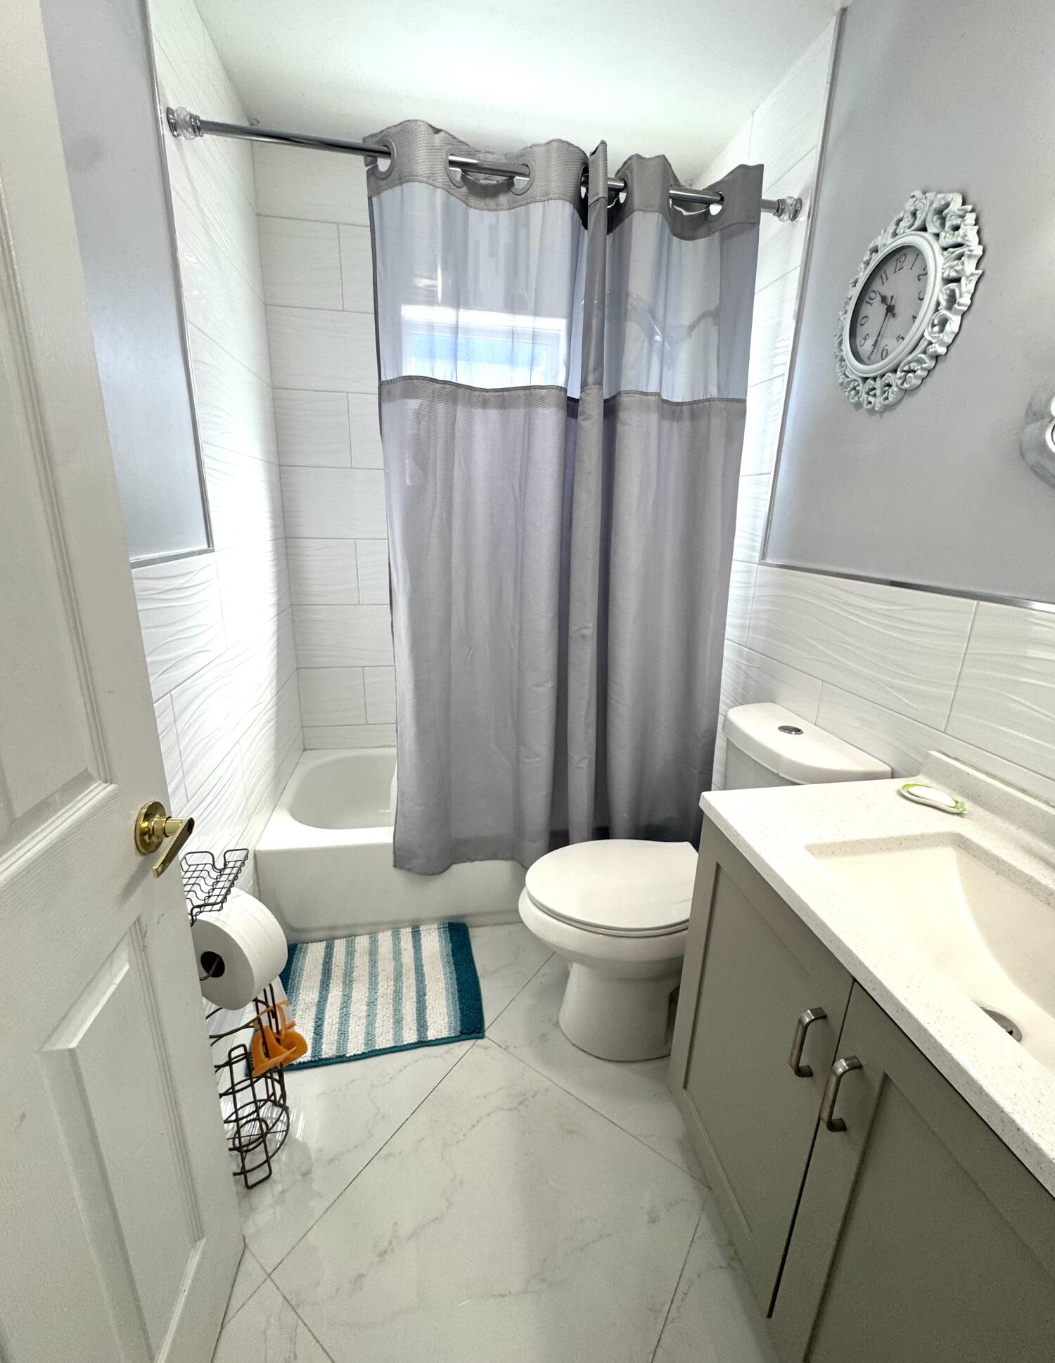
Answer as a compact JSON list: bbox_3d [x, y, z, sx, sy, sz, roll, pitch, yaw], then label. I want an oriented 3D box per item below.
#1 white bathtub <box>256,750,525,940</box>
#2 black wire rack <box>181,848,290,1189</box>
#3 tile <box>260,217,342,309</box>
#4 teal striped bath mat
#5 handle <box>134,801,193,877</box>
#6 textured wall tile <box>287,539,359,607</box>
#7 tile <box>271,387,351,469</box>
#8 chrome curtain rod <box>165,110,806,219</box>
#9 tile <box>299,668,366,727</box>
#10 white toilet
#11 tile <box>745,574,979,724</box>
[{"bbox_3d":[-0.140,0.555,2.215,1.500,0.355,0.752,-1,17,-10],"label":"white bathtub"},{"bbox_3d":[-0.617,0.700,1.173,0.175,0.637,0.230,-1,17,-10],"label":"black wire rack"},{"bbox_3d":[-0.760,-1.404,1.921,0.260,0.256,0.012,-1,17,-10],"label":"tile"},{"bbox_3d":[-0.451,0.887,1.647,0.595,0.020,0.437,-1,17,-10],"label":"teal striped bath mat"},{"bbox_3d":[-0.460,0.201,0.711,0.057,0.067,0.146,-1,17,-10],"label":"handle"},{"bbox_3d":[-0.789,-0.423,2.209,0.260,0.254,0.012,-1,17,-10],"label":"textured wall tile"},{"bbox_3d":[-0.775,-0.913,2.065,0.260,0.256,0.012,-1,17,-10],"label":"tile"},{"bbox_3d":[-0.028,-1.208,1.351,1.500,0.060,0.058,-1,17,-10],"label":"chrome curtain rod"},{"bbox_3d":[-0.803,0.067,2.353,0.260,0.253,0.012,-1,17,-10],"label":"tile"},{"bbox_3d":[0.356,0.531,1.485,0.750,0.839,0.440,-1,17,-10],"label":"white toilet"},{"bbox_3d":[0.752,-0.124,1.402,0.012,0.254,0.711,-1,17,-10],"label":"tile"}]

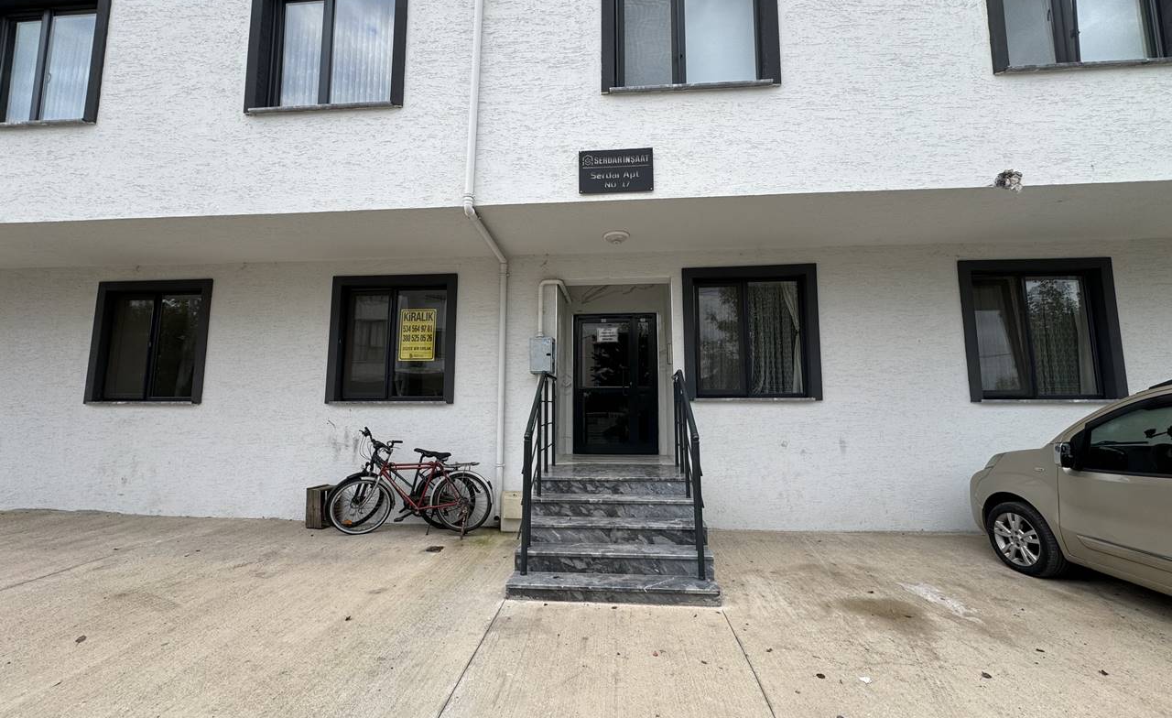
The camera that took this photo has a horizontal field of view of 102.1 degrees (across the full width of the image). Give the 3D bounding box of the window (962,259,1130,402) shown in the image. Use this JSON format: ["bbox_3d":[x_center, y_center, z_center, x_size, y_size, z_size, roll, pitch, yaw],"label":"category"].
[{"bbox_3d":[5.234,-0.326,5.540,1.665,1.657,0.200,0,-7,4],"label":"window"}]

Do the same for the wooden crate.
[{"bbox_3d":[-3.144,1.760,5.685,0.211,0.448,0.350,0,-7,4],"label":"wooden crate"}]

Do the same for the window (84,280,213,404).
[{"bbox_3d":[-5.799,-0.223,6.401,1.650,1.659,0.200,0,-7,4],"label":"window"}]

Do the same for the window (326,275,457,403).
[{"bbox_3d":[-2.463,-0.248,6.140,1.663,1.655,0.200,0,-7,4],"label":"window"}]

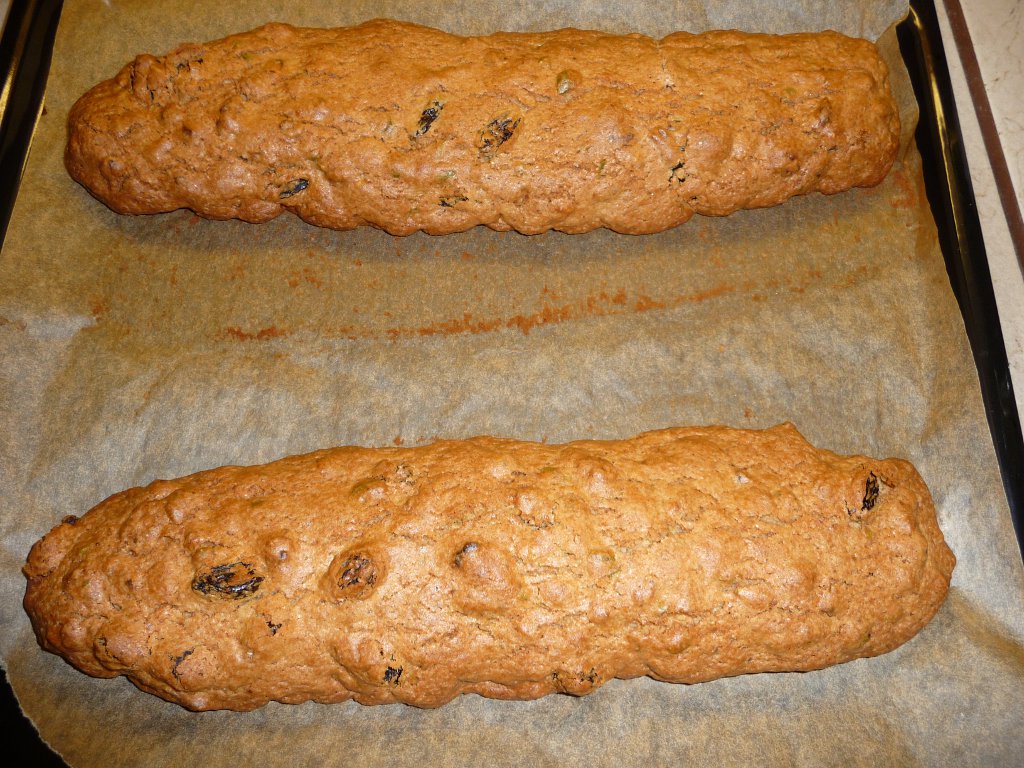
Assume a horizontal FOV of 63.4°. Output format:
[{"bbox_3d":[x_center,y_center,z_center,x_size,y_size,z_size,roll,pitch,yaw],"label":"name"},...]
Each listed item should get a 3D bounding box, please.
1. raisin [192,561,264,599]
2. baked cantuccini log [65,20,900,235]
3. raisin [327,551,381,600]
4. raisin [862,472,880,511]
[{"bbox_3d":[-0.084,0.059,0.246,0.021,0.008,0.011,-6,74,4],"label":"raisin"},{"bbox_3d":[-0.010,-0.108,0.324,0.322,0.034,0.085,-1,69,0],"label":"baked cantuccini log"},{"bbox_3d":[-0.047,0.057,0.246,0.015,0.009,0.014,0,75,0],"label":"raisin"},{"bbox_3d":[0.114,0.034,0.262,0.006,0.005,0.013,15,56,-6],"label":"raisin"}]

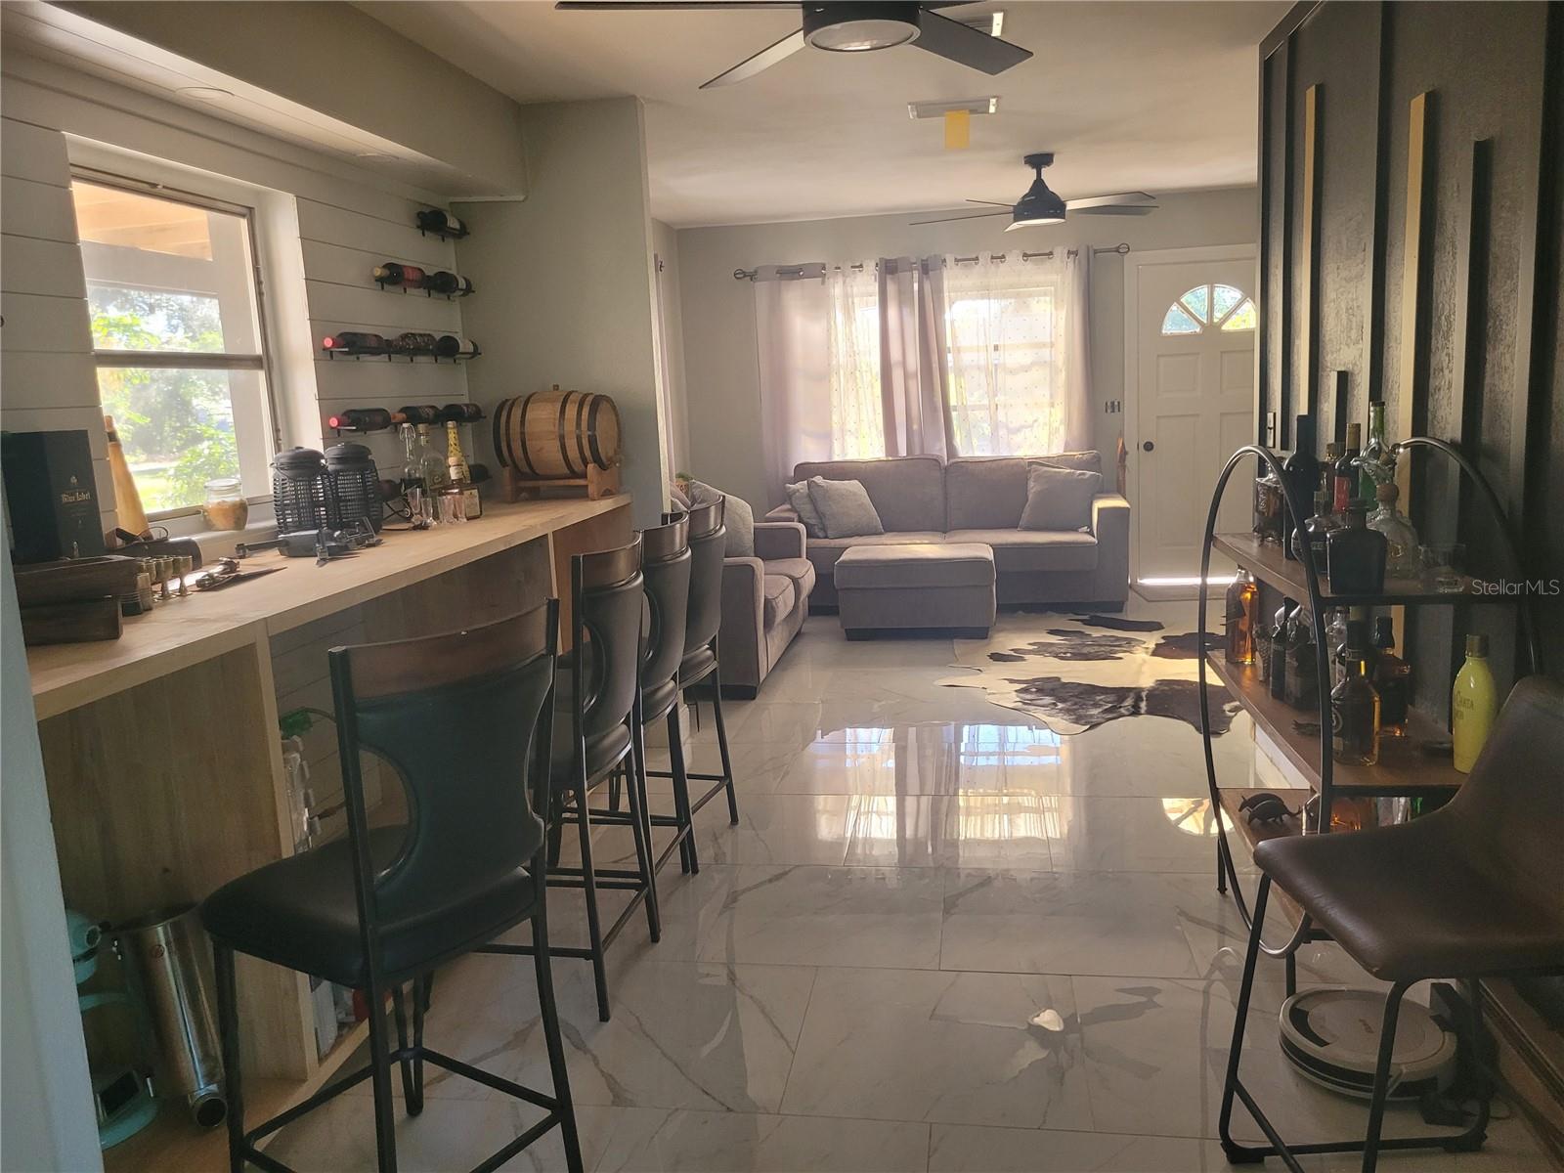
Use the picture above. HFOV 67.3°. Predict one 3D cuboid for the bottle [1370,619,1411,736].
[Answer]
[{"bbox_3d":[1.296,0.187,2.497,0.080,0.248,0.080,3,11,30],"label":"bottle"}]

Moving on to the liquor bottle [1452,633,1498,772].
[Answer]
[{"bbox_3d":[1.300,0.216,2.203,0.080,0.258,0.080,-7,10,-22],"label":"liquor bottle"}]

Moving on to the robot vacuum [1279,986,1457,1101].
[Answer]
[{"bbox_3d":[1.182,0.921,2.382,0.318,0.080,0.318,-2,10,4],"label":"robot vacuum"}]

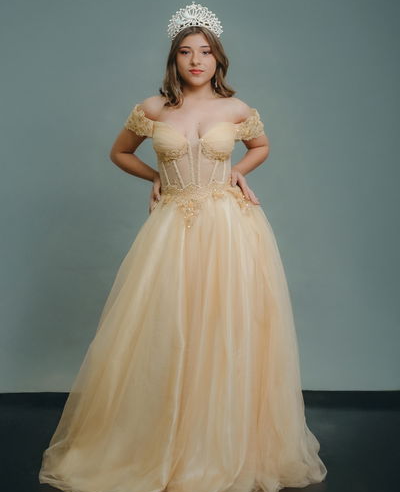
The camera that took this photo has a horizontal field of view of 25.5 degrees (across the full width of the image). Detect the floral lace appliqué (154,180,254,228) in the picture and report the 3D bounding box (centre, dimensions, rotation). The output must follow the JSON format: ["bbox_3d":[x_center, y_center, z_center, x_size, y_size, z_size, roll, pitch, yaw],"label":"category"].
[{"bbox_3d":[0.015,-0.138,2.930,0.330,0.160,0.180,0,-1,0],"label":"floral lace appliqué"}]

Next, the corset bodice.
[{"bbox_3d":[-0.019,-0.336,2.980,0.470,0.300,0.250,0,-1,0],"label":"corset bodice"}]

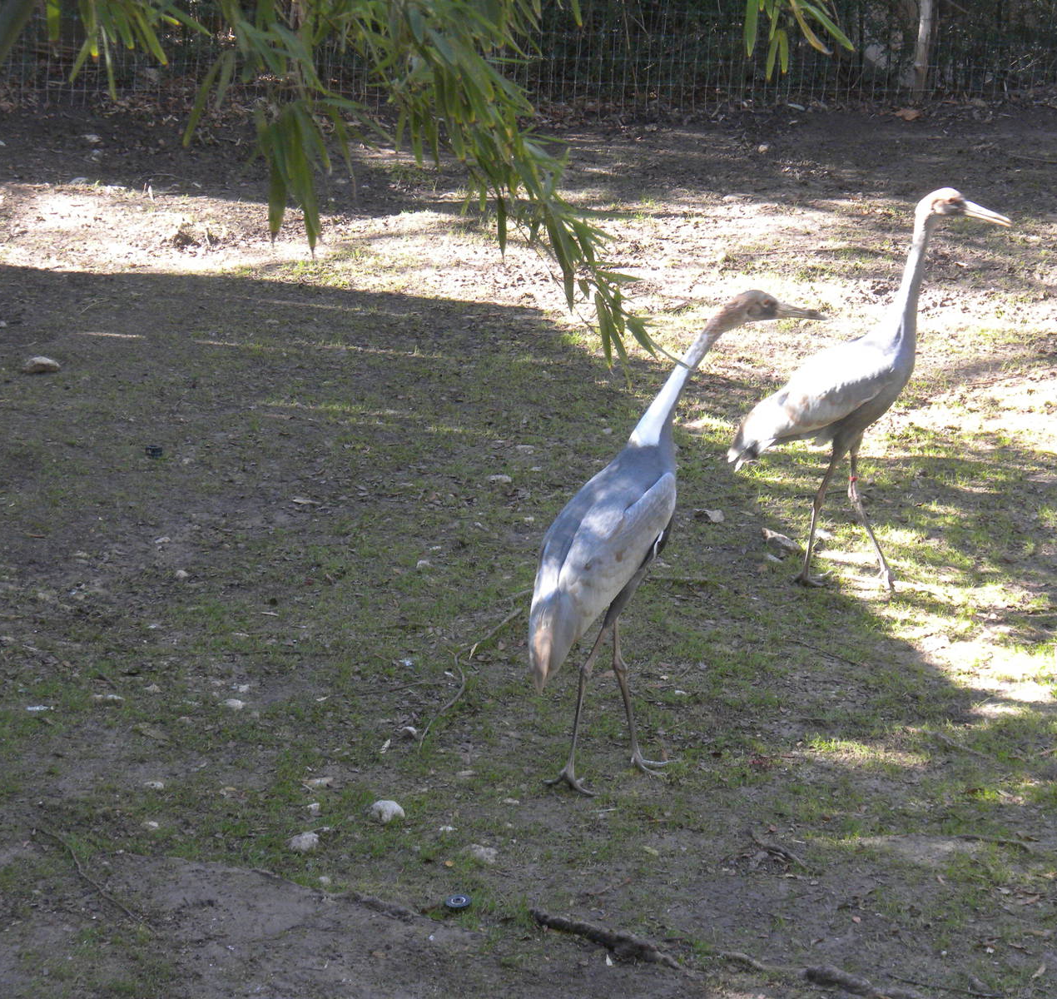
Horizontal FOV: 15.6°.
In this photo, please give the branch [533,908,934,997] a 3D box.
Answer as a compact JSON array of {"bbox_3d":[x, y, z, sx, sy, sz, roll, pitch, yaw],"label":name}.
[{"bbox_3d":[0.435,0.963,8.300,0.906,0.050,0.090,8,18,21],"label":"branch"}]

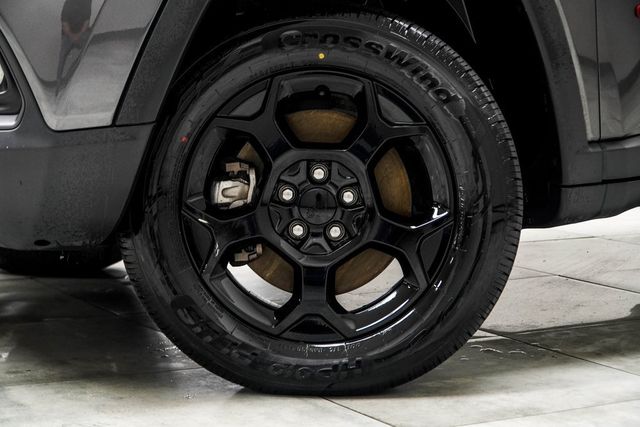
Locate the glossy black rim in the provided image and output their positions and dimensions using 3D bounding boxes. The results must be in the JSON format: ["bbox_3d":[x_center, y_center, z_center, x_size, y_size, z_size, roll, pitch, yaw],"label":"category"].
[{"bbox_3d":[0.000,-0.022,2.614,0.464,0.464,0.190,1,6,2],"label":"glossy black rim"}]

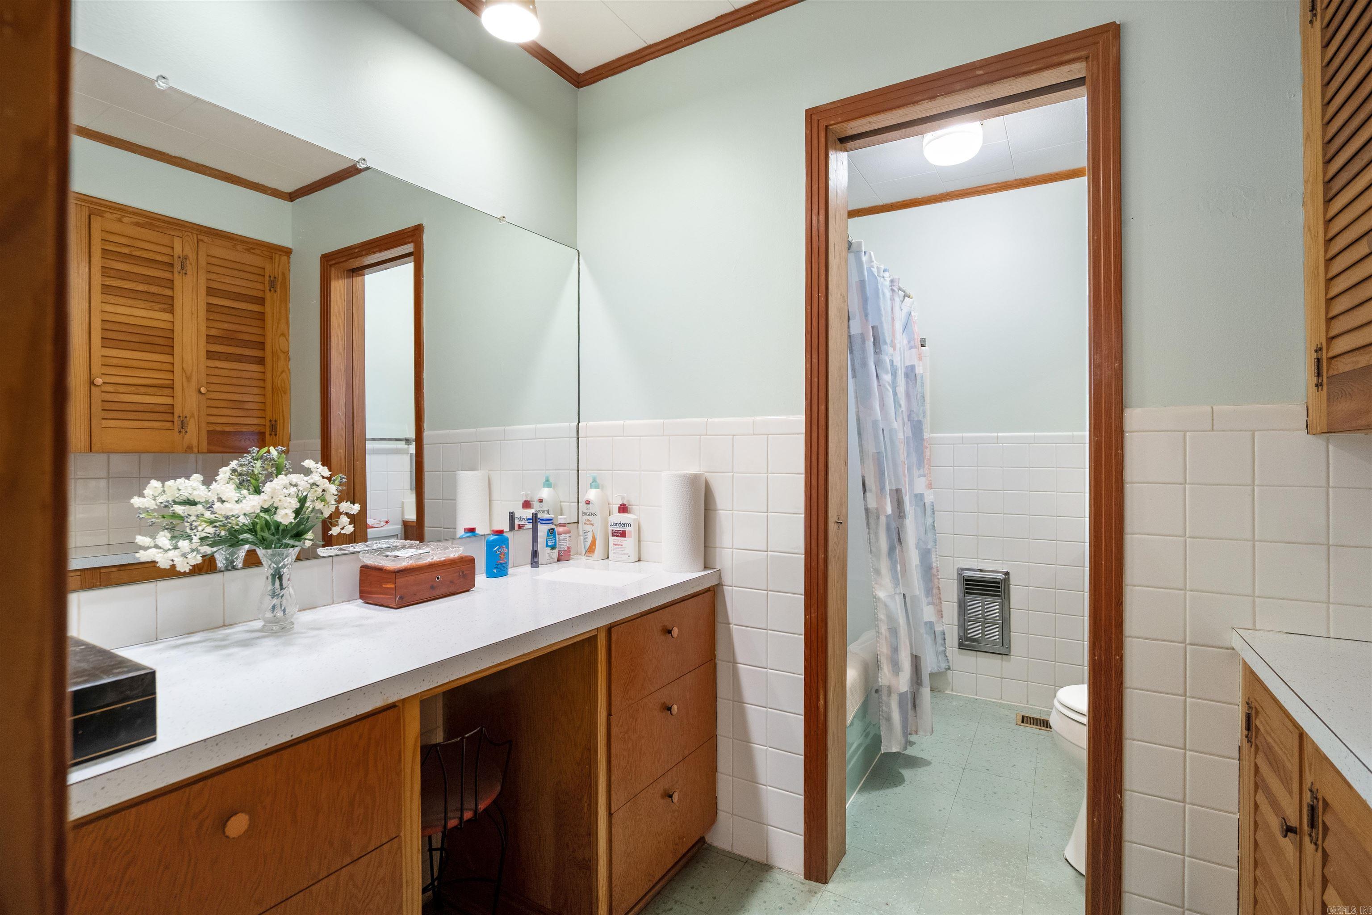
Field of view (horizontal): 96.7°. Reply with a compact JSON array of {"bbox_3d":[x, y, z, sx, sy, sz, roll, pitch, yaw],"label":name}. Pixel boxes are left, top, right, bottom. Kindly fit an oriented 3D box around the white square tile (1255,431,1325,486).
[{"bbox_3d":[1.183,0.003,1.195,0.108,0.108,0.009,1,1,30],"label":"white square tile"}]

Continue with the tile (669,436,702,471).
[{"bbox_3d":[0.000,-0.010,1.883,0.107,0.110,0.010,0,0,29],"label":"tile"}]

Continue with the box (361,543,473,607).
[{"bbox_3d":[-0.648,0.292,1.488,0.135,0.090,0.223,0,0,30],"label":"box"}]

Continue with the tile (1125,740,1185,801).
[{"bbox_3d":[0.997,0.665,1.301,0.106,0.108,0.010,0,0,29],"label":"tile"}]

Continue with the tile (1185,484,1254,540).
[{"bbox_3d":[1.091,0.113,1.248,0.108,0.108,0.009,1,1,30],"label":"tile"}]

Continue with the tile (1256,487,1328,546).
[{"bbox_3d":[1.184,0.113,1.196,0.108,0.108,0.009,1,1,30],"label":"tile"}]

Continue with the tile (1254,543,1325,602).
[{"bbox_3d":[1.201,0.226,1.211,0.107,0.110,0.010,0,0,29],"label":"tile"}]

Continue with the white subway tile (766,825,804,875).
[{"bbox_3d":[0.282,1.106,1.722,0.106,0.105,0.010,0,0,29],"label":"white subway tile"}]

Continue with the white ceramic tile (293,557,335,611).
[{"bbox_3d":[-0.809,0.272,1.302,0.009,0.108,0.108,1,1,30],"label":"white ceramic tile"}]

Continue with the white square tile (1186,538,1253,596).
[{"bbox_3d":[1.092,0.224,1.249,0.106,0.108,0.010,0,0,29],"label":"white square tile"}]

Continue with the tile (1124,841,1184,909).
[{"bbox_3d":[1.010,0.899,1.317,0.108,0.110,0.009,0,0,29],"label":"tile"}]

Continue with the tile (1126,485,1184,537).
[{"bbox_3d":[1.012,0.114,1.317,0.105,0.110,0.010,0,0,29],"label":"tile"}]

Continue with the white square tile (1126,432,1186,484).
[{"bbox_3d":[0.999,0.002,1.302,0.106,0.108,0.010,0,0,29],"label":"white square tile"}]

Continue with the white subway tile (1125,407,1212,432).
[{"bbox_3d":[1.031,-0.081,1.307,0.149,0.053,0.010,0,0,29],"label":"white subway tile"}]

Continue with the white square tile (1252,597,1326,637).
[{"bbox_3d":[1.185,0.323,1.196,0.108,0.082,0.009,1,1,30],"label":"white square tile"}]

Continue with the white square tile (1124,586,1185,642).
[{"bbox_3d":[0.998,0.334,1.301,0.106,0.108,0.010,0,0,29],"label":"white square tile"}]

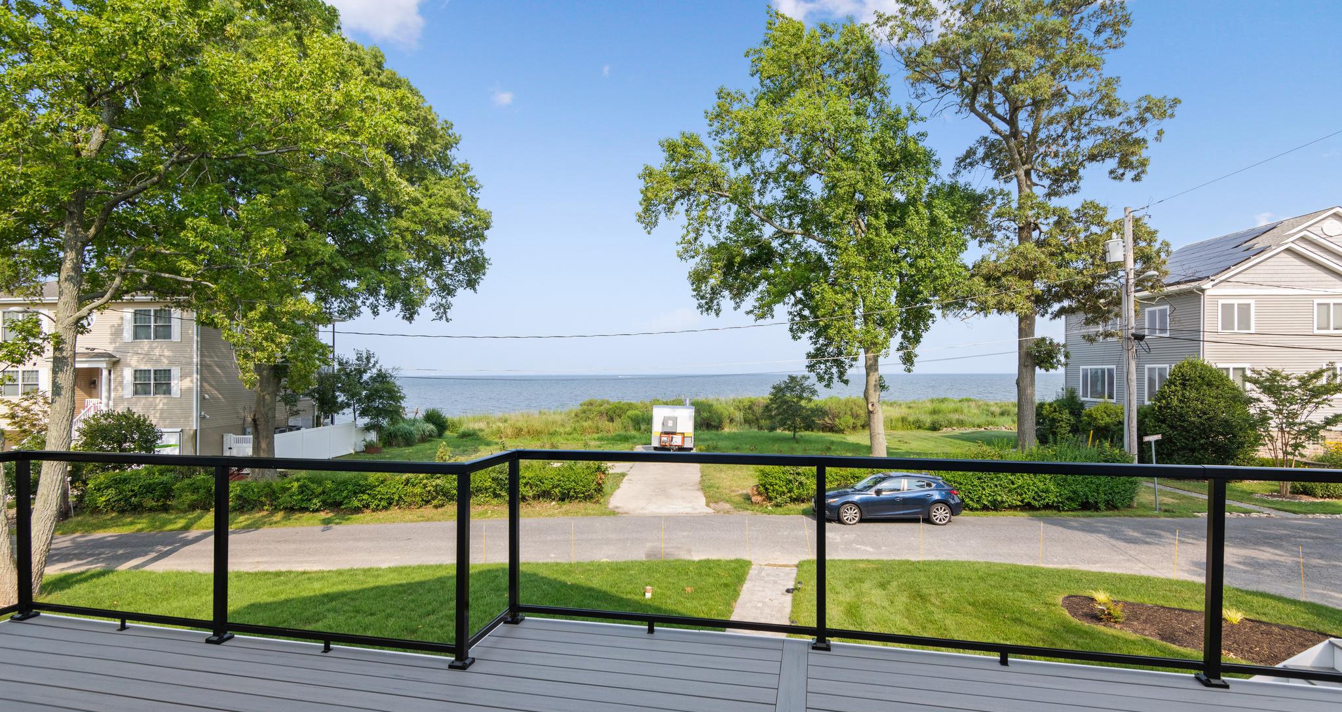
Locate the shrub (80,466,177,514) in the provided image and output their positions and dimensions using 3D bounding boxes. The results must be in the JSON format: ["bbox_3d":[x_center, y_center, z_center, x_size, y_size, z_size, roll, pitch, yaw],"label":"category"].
[{"bbox_3d":[-18.502,4.502,20.523,2.600,1.450,2.100,1,-3,-42],"label":"shrub"}]

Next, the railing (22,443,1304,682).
[{"bbox_3d":[-0.396,1.125,3.305,7.750,1.080,0.820,-1,-2,13],"label":"railing"}]

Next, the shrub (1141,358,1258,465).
[{"bbox_3d":[23.944,2.723,27.082,5.320,5.260,4.700,0,-2,0],"label":"shrub"}]

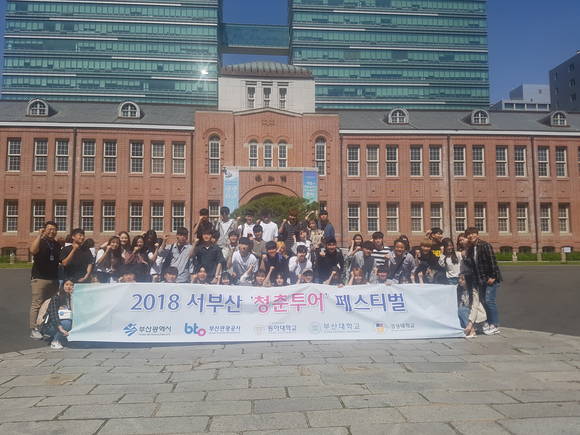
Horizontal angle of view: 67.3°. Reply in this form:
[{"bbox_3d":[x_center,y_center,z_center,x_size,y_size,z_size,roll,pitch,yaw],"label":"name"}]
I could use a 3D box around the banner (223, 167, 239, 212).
[{"bbox_3d":[-3.956,-1.582,29.468,1.050,3.600,0.050,0,-4,-3],"label":"banner"}]

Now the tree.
[{"bbox_3d":[-0.611,0.875,18.372,3.700,3.500,3.500,0,-4,-3],"label":"tree"}]

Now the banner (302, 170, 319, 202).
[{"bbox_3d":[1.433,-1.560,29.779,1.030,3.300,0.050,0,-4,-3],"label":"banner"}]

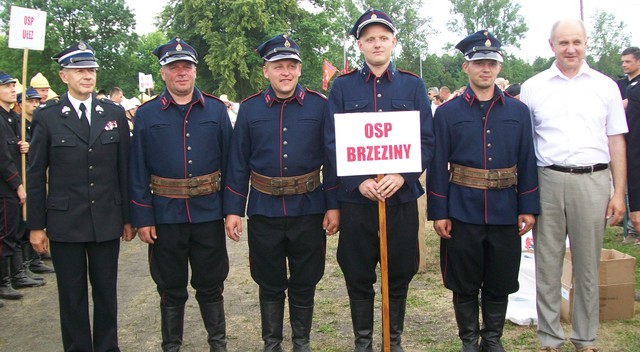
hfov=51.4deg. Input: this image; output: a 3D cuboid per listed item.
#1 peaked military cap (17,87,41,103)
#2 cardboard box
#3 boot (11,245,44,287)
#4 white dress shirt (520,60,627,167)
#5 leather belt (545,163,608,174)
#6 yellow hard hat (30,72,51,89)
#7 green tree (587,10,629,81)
[{"bbox_3d":[-2.693,-0.753,6.150,0.260,0.140,0.225,0,5,13],"label":"peaked military cap"},{"bbox_3d":[1.759,0.713,4.307,0.442,0.390,0.250,-2,7,-10],"label":"cardboard box"},{"bbox_3d":[-2.417,0.756,5.500,0.280,0.350,0.115,-1,5,-3],"label":"boot"},{"bbox_3d":[1.321,-0.319,3.484,0.550,0.553,0.310,0,7,13],"label":"white dress shirt"},{"bbox_3d":[1.342,-0.037,3.518,0.370,0.050,0.270,0,7,13],"label":"leather belt"},{"bbox_3d":[-2.918,-0.997,6.950,0.250,0.170,0.210,1,5,28],"label":"yellow hard hat"},{"bbox_3d":[22.764,-9.217,52.595,3.834,7.553,3.834,2,8,23],"label":"green tree"}]

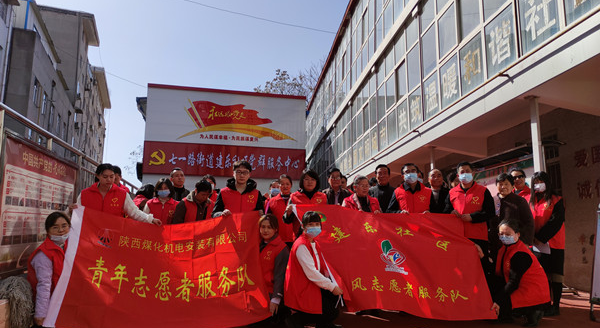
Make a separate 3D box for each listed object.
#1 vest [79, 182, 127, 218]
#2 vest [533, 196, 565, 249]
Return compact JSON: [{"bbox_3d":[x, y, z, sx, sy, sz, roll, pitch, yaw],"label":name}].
[{"bbox_3d":[-1.972,0.504,4.320,0.460,0.630,0.280,3,-5,-19],"label":"vest"},{"bbox_3d":[2.839,0.663,4.950,0.420,0.600,0.270,-8,-12,43],"label":"vest"}]

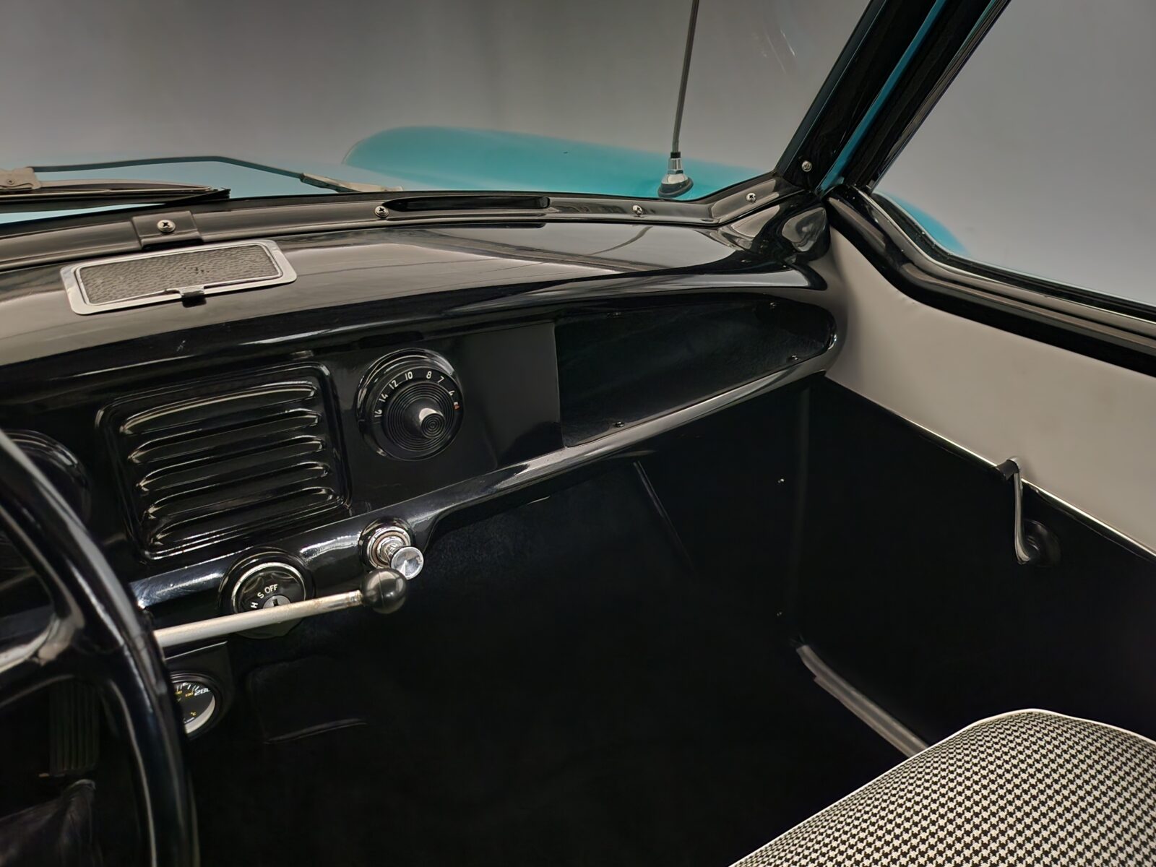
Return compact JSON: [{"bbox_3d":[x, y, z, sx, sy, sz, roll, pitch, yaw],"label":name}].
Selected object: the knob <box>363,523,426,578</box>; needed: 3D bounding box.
[{"bbox_3d":[-0.132,0.089,0.585,0.038,0.038,0.046,-17,16,-28],"label":"knob"}]

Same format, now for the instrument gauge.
[{"bbox_3d":[-0.297,0.199,0.594,0.058,0.058,0.030,-15,30,-25],"label":"instrument gauge"}]

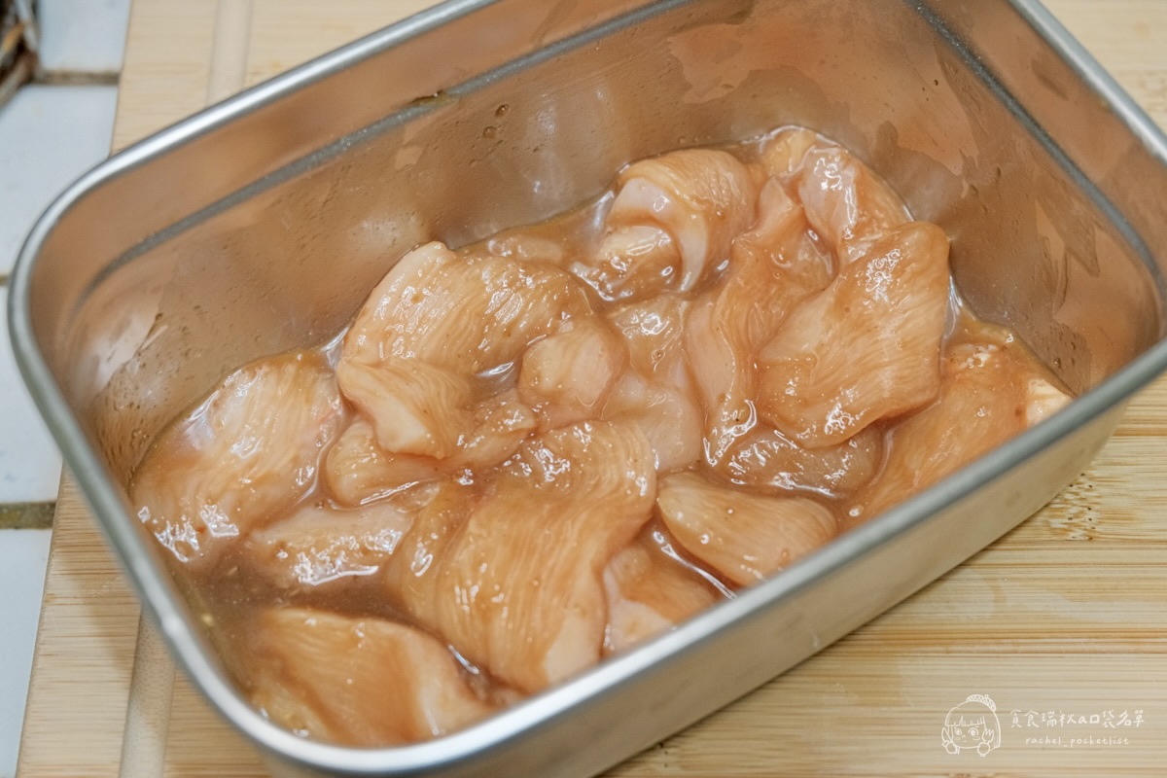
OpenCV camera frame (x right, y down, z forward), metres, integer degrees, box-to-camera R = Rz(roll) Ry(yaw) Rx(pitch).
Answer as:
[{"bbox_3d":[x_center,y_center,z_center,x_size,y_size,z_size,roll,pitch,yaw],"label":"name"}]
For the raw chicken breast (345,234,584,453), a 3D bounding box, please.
[{"bbox_3d":[-0.030,-0.008,0.407,0.038,0.021,0.056,39,65,19],"label":"raw chicken breast"}]

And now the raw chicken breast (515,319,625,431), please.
[{"bbox_3d":[-0.003,0.000,0.404,0.024,0.016,0.025,-20,62,-14],"label":"raw chicken breast"}]

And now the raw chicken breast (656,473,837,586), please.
[{"bbox_3d":[0.032,0.032,0.390,0.038,0.017,0.024,22,60,10],"label":"raw chicken breast"}]

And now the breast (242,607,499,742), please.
[{"bbox_3d":[-0.043,0.062,0.371,0.052,0.017,0.028,16,60,7],"label":"breast"}]

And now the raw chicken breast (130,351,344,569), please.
[{"bbox_3d":[-0.070,0.015,0.397,0.033,0.017,0.058,33,63,16],"label":"raw chicken breast"}]

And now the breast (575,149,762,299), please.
[{"bbox_3d":[0.018,-0.034,0.426,0.033,0.021,0.047,33,63,16],"label":"breast"}]

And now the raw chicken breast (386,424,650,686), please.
[{"bbox_3d":[-0.013,0.034,0.385,0.047,0.019,0.062,16,60,7],"label":"raw chicken breast"}]

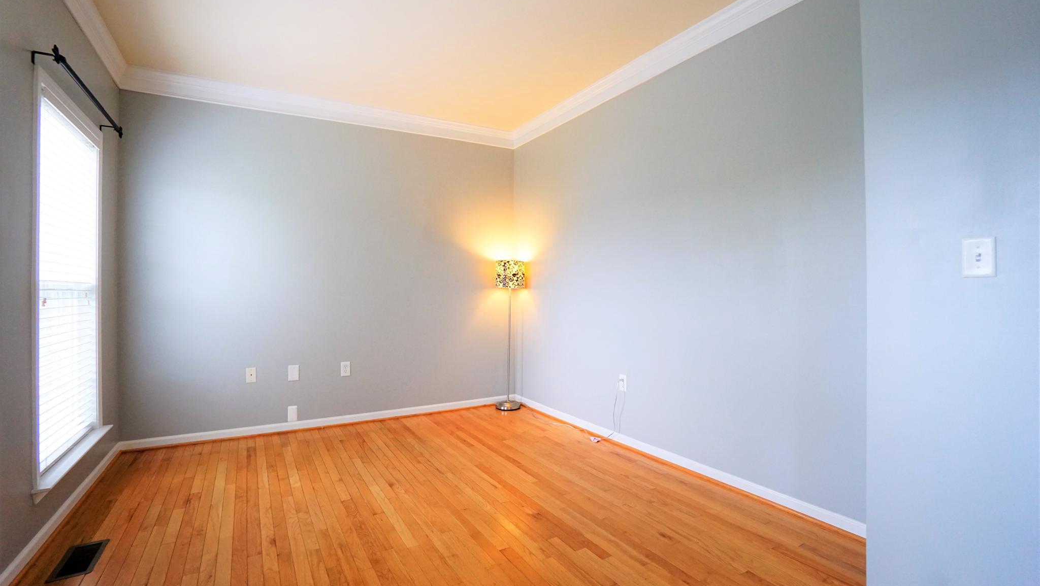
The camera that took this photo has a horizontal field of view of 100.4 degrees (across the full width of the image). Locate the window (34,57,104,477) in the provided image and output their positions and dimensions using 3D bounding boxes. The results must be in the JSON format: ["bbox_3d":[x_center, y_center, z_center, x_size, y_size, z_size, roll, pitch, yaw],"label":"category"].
[{"bbox_3d":[-2.324,-0.074,2.236,0.090,1.800,1.000,0,0,-32],"label":"window"}]

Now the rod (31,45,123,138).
[{"bbox_3d":[-2.296,-1.020,2.312,0.100,0.100,1.190,0,0,-32],"label":"rod"}]

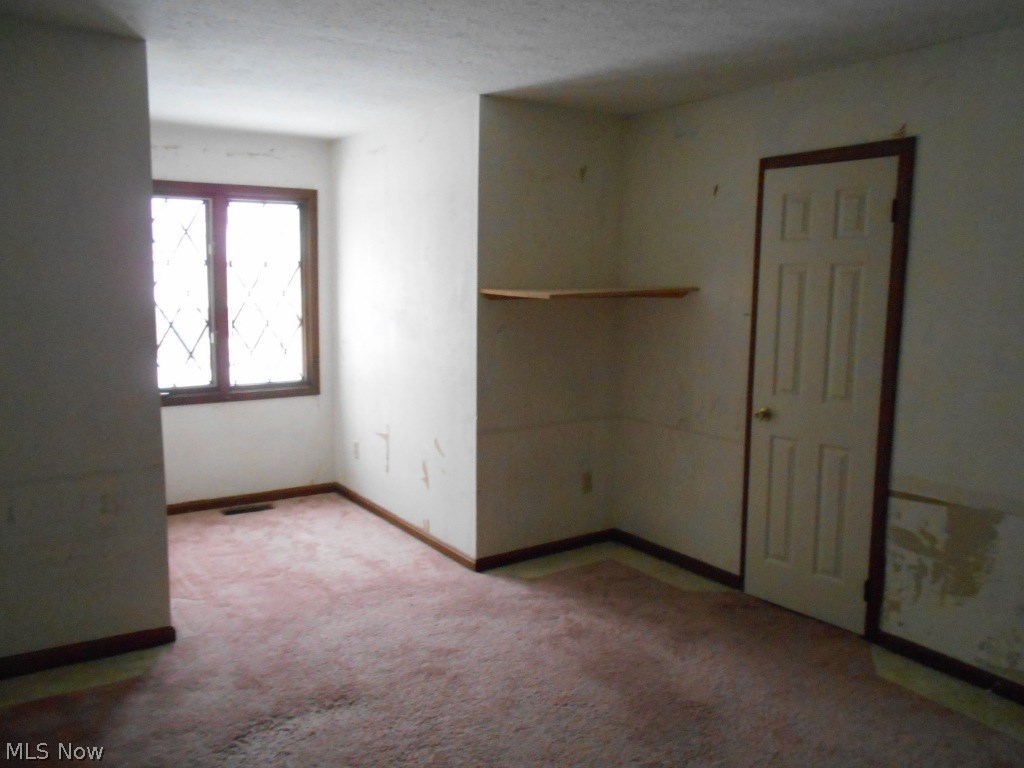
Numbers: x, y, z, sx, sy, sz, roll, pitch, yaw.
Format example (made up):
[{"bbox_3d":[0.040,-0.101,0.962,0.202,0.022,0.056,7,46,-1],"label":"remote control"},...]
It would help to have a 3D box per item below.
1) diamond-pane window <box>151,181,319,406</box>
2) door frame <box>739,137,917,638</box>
[{"bbox_3d":[-1.830,-0.570,4.911,1.240,1.377,0.090,-5,9,-36],"label":"diamond-pane window"},{"bbox_3d":[1.359,0.053,3.448,0.050,2.024,0.620,-5,9,-36],"label":"door frame"}]

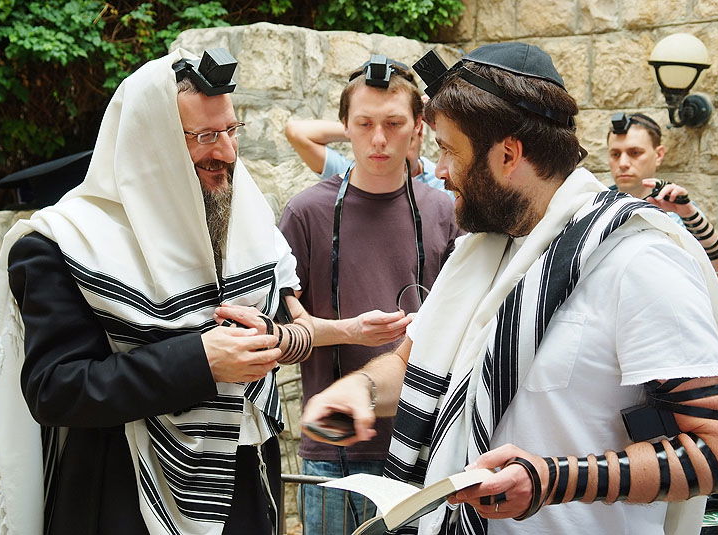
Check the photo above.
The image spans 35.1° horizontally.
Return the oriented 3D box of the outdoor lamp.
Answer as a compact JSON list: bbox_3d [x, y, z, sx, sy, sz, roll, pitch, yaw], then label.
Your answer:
[{"bbox_3d":[1.198,-0.688,4.180,0.230,0.345,0.300,5,8,40],"label":"outdoor lamp"}]

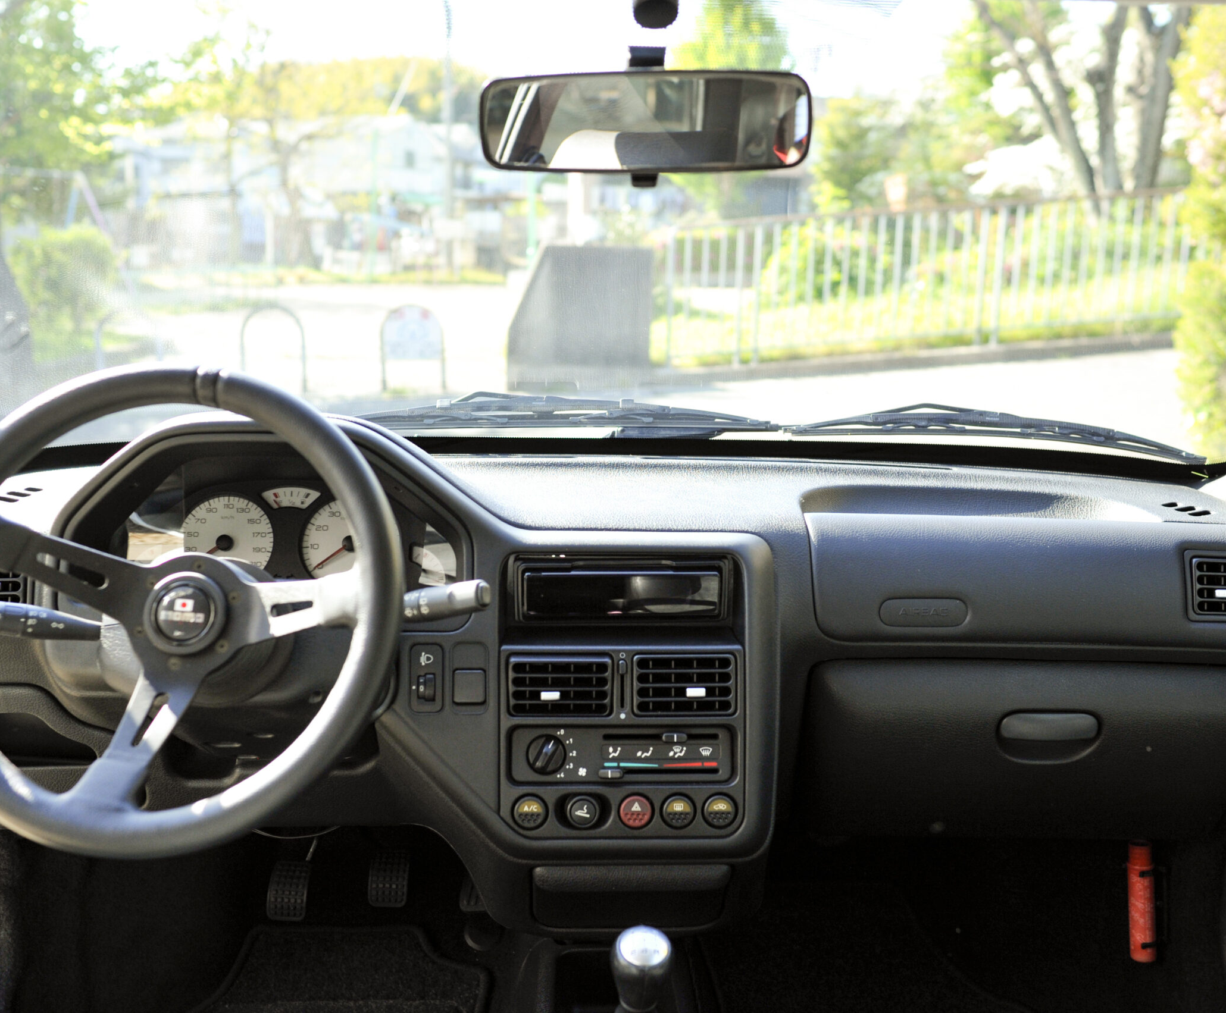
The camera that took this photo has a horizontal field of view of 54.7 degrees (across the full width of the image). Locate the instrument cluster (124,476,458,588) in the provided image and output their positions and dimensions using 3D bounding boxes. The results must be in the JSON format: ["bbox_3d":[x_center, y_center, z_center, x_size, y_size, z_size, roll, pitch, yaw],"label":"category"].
[{"bbox_3d":[-0.298,0.027,1.100,0.305,0.110,0.070,1,-7,1],"label":"instrument cluster"}]

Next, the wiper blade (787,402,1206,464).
[{"bbox_3d":[0.462,-0.091,1.425,0.475,0.045,0.045,4,12,12],"label":"wiper blade"}]

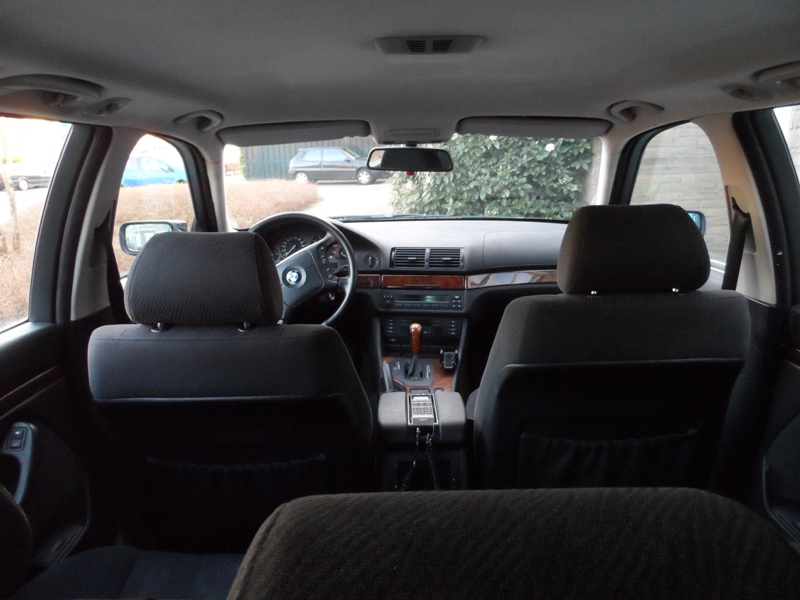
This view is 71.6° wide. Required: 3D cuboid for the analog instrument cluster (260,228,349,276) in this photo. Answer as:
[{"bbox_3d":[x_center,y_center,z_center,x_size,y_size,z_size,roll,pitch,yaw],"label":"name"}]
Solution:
[{"bbox_3d":[-0.337,-0.179,2.030,0.340,0.150,0.070,-1,-5,2],"label":"analog instrument cluster"}]

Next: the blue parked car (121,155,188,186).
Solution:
[{"bbox_3d":[-8.786,-4.296,19.296,3.950,1.460,1.680,-1,15,3],"label":"blue parked car"}]

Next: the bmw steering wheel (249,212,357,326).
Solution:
[{"bbox_3d":[-0.333,-0.086,1.810,0.390,0.390,0.110,-1,-9,2],"label":"bmw steering wheel"}]

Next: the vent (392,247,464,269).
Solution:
[{"bbox_3d":[0.099,-0.149,1.975,0.260,0.085,0.060,0,0,5],"label":"vent"}]

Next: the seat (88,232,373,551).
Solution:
[{"bbox_3d":[-0.317,0.247,1.366,0.530,0.920,0.820,-1,15,2],"label":"seat"}]

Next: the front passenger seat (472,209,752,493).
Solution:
[{"bbox_3d":[0.434,0.193,1.411,0.530,0.920,0.820,-1,15,2],"label":"front passenger seat"}]

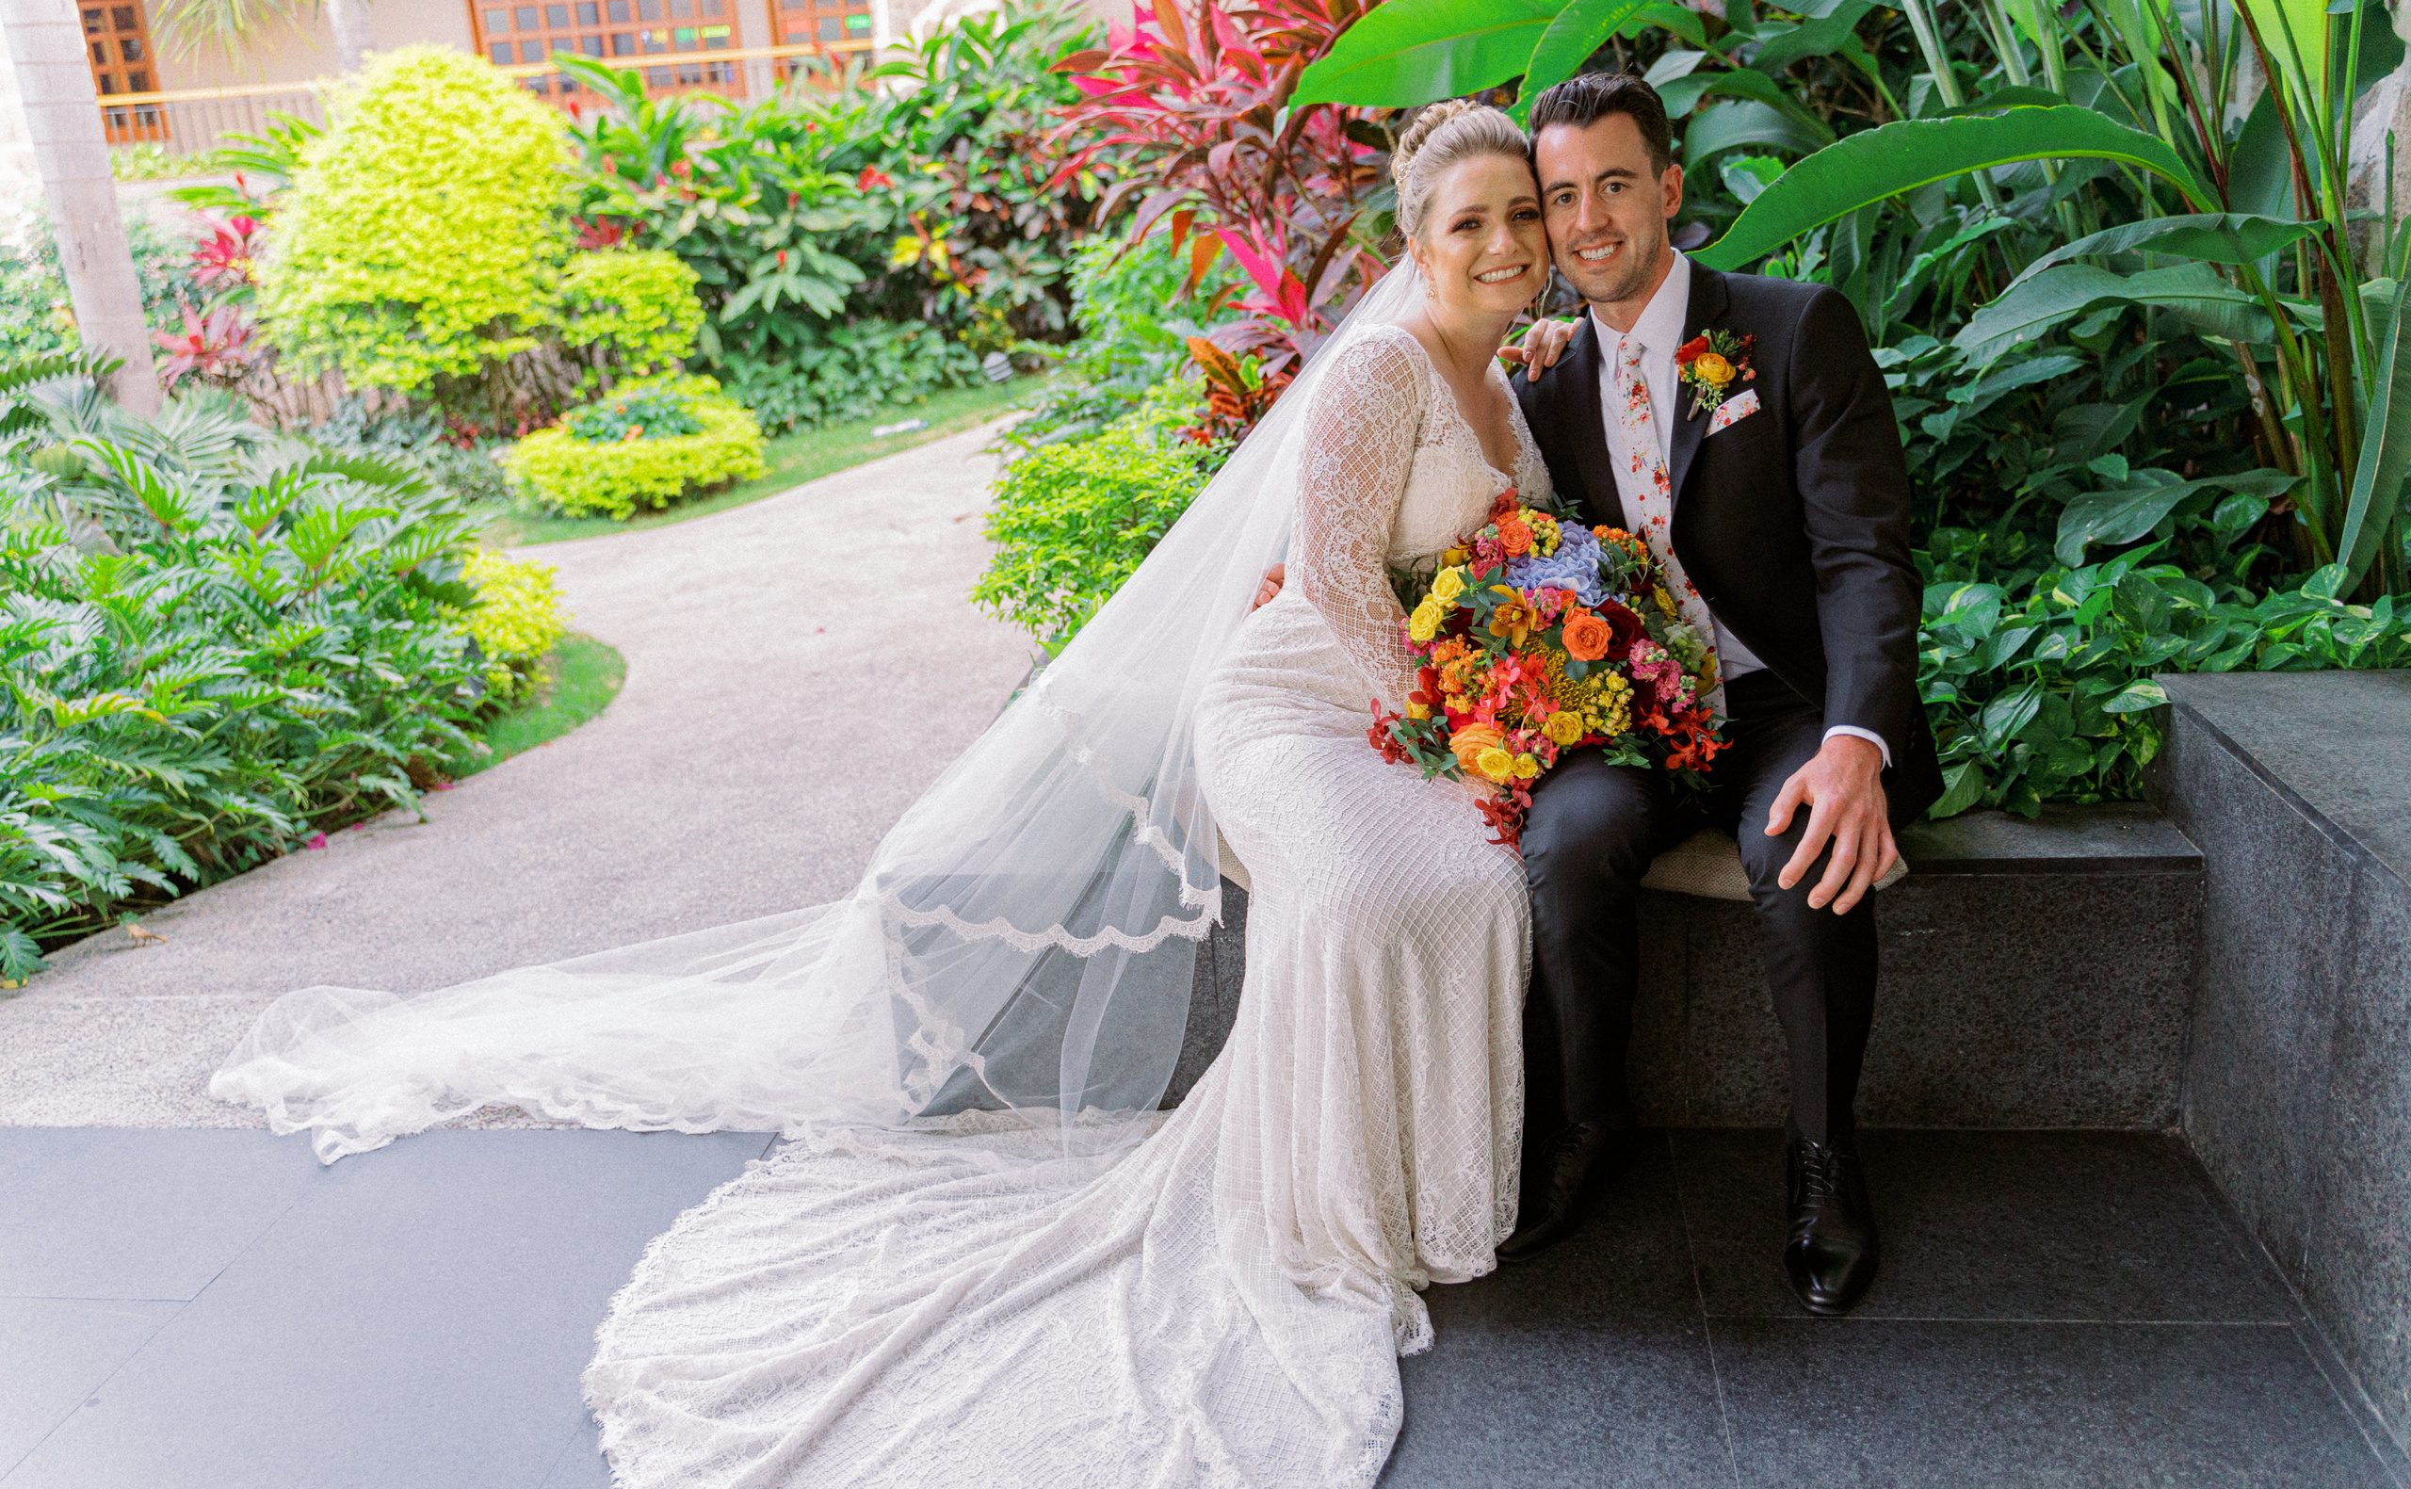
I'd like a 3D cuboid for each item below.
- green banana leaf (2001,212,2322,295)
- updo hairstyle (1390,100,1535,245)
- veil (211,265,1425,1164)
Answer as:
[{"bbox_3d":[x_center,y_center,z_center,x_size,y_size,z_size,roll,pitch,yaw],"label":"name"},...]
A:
[{"bbox_3d":[1.402,-0.719,2.750,0.460,0.120,0.220,-1,18,8],"label":"green banana leaf"},{"bbox_3d":[0.289,-0.648,2.120,0.165,0.170,0.190,-7,18,-9],"label":"updo hairstyle"},{"bbox_3d":[-0.599,-0.051,2.564,1.800,1.080,0.620,-1,17,8],"label":"veil"}]

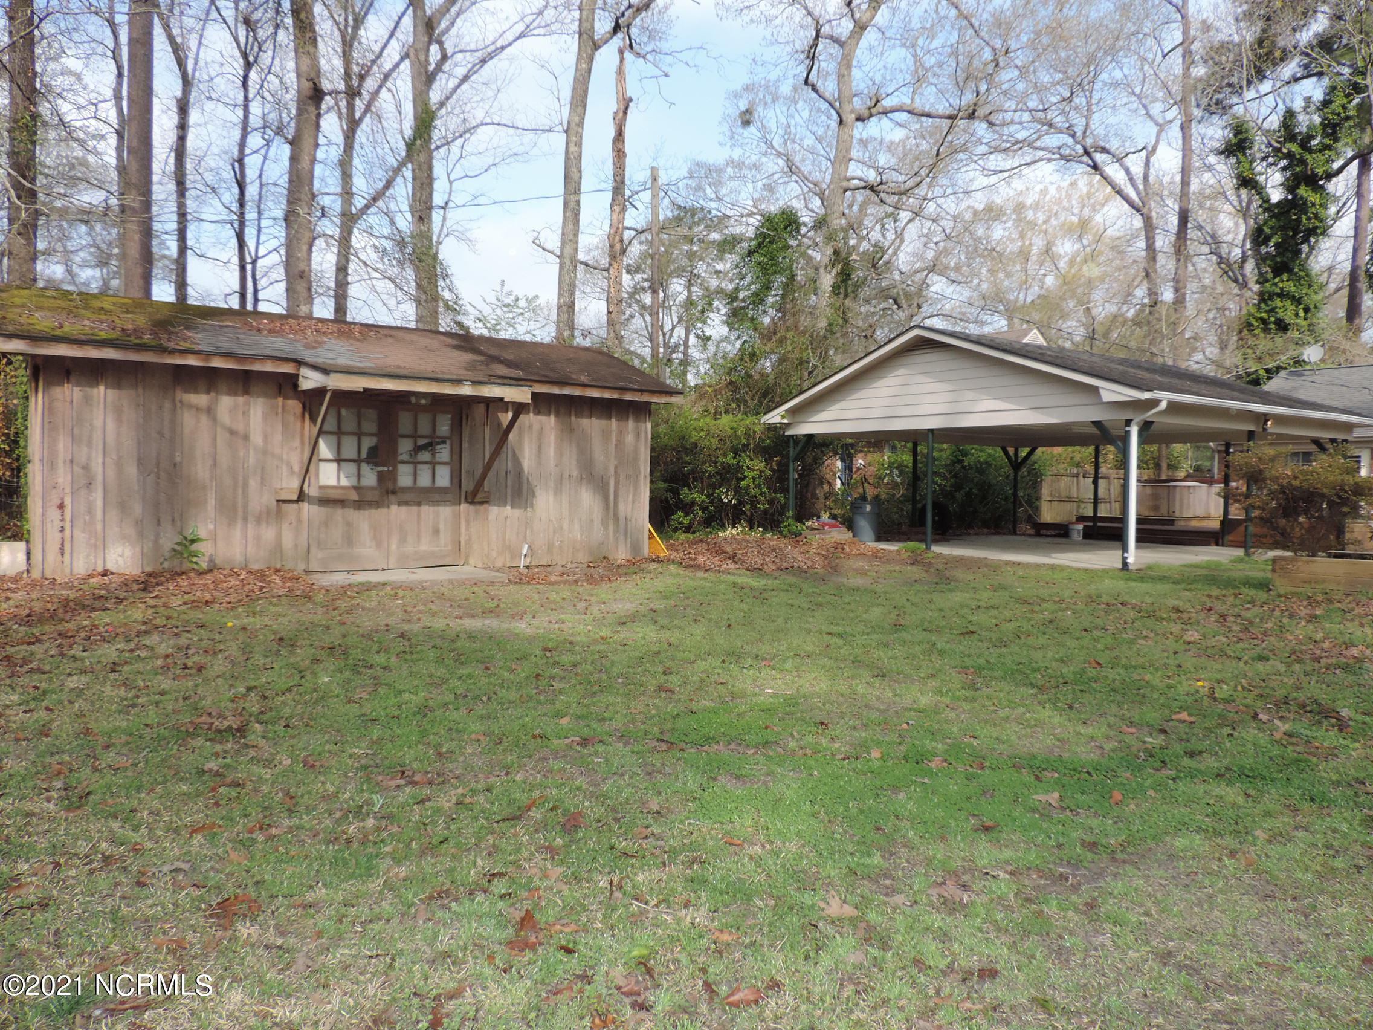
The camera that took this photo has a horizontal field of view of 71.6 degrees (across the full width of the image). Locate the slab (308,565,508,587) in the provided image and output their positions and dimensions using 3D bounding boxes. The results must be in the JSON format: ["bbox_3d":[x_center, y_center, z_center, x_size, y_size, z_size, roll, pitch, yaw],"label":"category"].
[{"bbox_3d":[-3.267,0.703,11.025,1.980,0.110,1.250,0,1,-35],"label":"slab"}]

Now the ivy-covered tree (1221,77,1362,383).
[{"bbox_3d":[21.607,-7.300,34.000,5.000,16.000,4.600,1,1,32],"label":"ivy-covered tree"}]

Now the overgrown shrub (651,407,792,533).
[{"bbox_3d":[0.674,-0.982,21.000,3.400,2.900,2.500,1,1,2],"label":"overgrown shrub"}]

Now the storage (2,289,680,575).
[{"bbox_3d":[-4.596,-1.055,13.092,8.000,3.380,5.650,0,1,-35],"label":"storage"}]

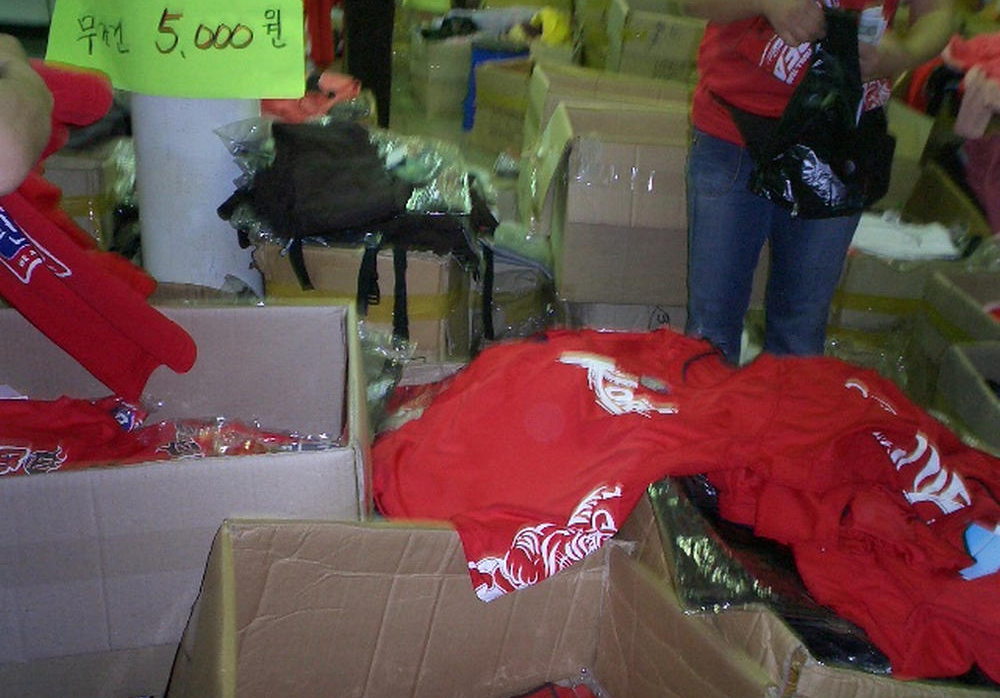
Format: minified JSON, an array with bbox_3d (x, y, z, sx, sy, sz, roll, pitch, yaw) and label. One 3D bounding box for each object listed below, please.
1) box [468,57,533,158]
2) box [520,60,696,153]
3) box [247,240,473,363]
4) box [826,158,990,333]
[{"bbox_3d":[0.187,-0.915,4.087,0.450,0.310,0.420,10,23,17],"label":"box"},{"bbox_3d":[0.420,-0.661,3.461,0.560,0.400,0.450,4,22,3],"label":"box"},{"bbox_3d":[-0.306,-0.167,2.547,0.430,0.240,0.360,5,23,5],"label":"box"},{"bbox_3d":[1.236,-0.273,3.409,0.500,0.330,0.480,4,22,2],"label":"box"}]

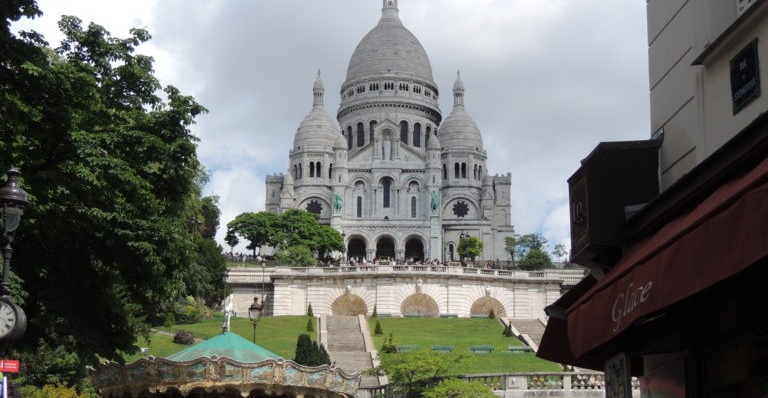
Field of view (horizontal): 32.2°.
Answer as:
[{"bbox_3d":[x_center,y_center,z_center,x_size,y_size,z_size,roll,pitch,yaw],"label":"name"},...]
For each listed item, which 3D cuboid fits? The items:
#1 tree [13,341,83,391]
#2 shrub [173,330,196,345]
[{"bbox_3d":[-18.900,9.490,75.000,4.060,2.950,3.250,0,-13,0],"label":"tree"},{"bbox_3d":[-23.680,16.440,158.000,2.850,1.910,2.420,0,-13,0],"label":"shrub"}]

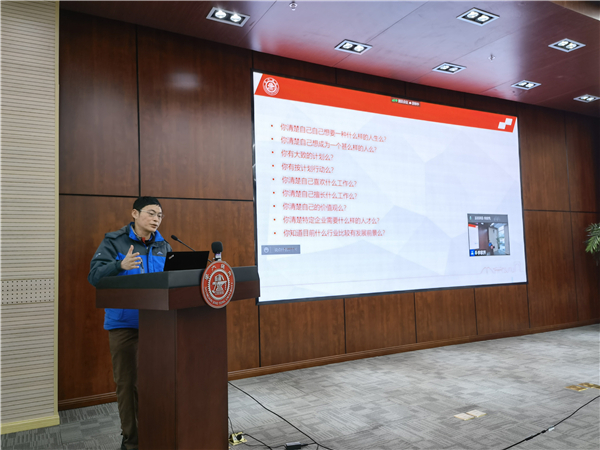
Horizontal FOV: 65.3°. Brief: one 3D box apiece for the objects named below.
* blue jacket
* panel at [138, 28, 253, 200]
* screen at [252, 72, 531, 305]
[{"bbox_3d":[-1.134,0.347,3.150,0.400,0.710,0.540,-4,-5,37],"label":"blue jacket"},{"bbox_3d":[-1.058,-1.116,4.913,1.223,1.708,0.040,0,-4,-29],"label":"panel"},{"bbox_3d":[1.496,-0.424,6.242,4.563,2.613,0.080,0,-4,-29],"label":"screen"}]

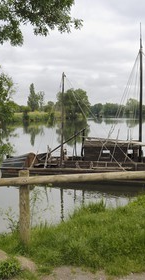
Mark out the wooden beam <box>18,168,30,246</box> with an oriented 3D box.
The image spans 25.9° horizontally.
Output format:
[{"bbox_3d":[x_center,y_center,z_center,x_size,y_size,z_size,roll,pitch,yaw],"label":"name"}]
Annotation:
[{"bbox_3d":[-0.558,0.793,3.712,0.120,0.890,0.120,-2,5,-19],"label":"wooden beam"}]

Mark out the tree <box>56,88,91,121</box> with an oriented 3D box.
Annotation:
[{"bbox_3d":[0.536,-19.017,169.009,17.500,17.200,16.500,0,5,0],"label":"tree"}]

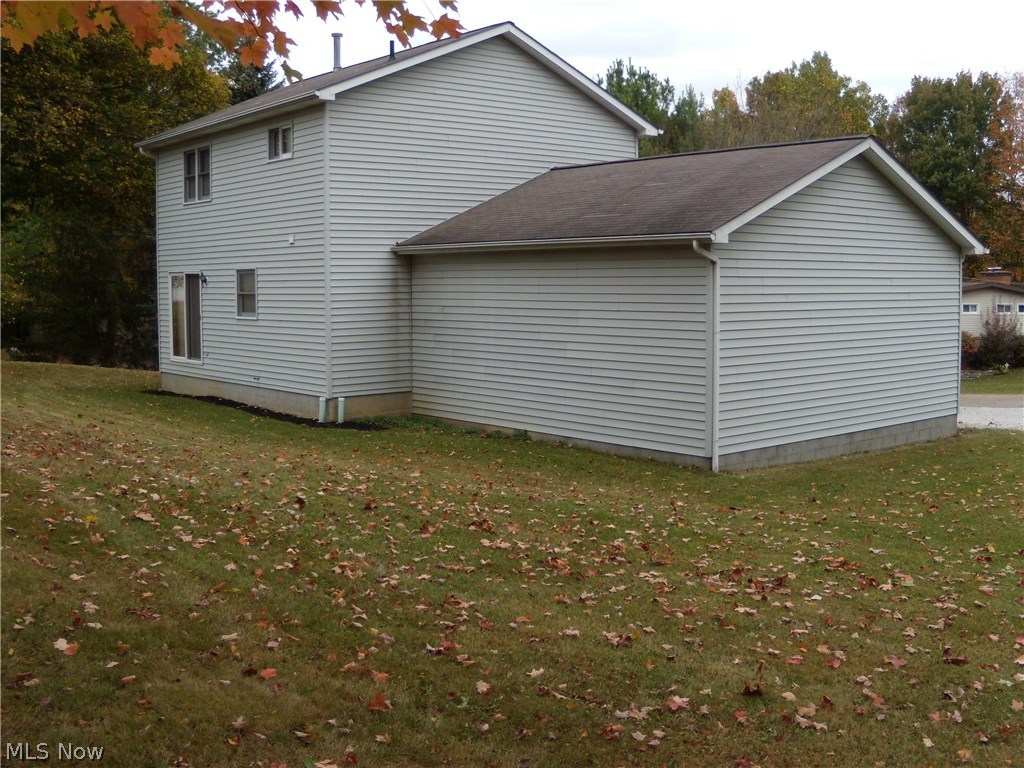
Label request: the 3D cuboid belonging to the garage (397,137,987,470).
[{"bbox_3d":[3.275,-1.653,19.891,7.950,5.140,7.561,-5,7,-40],"label":"garage"}]

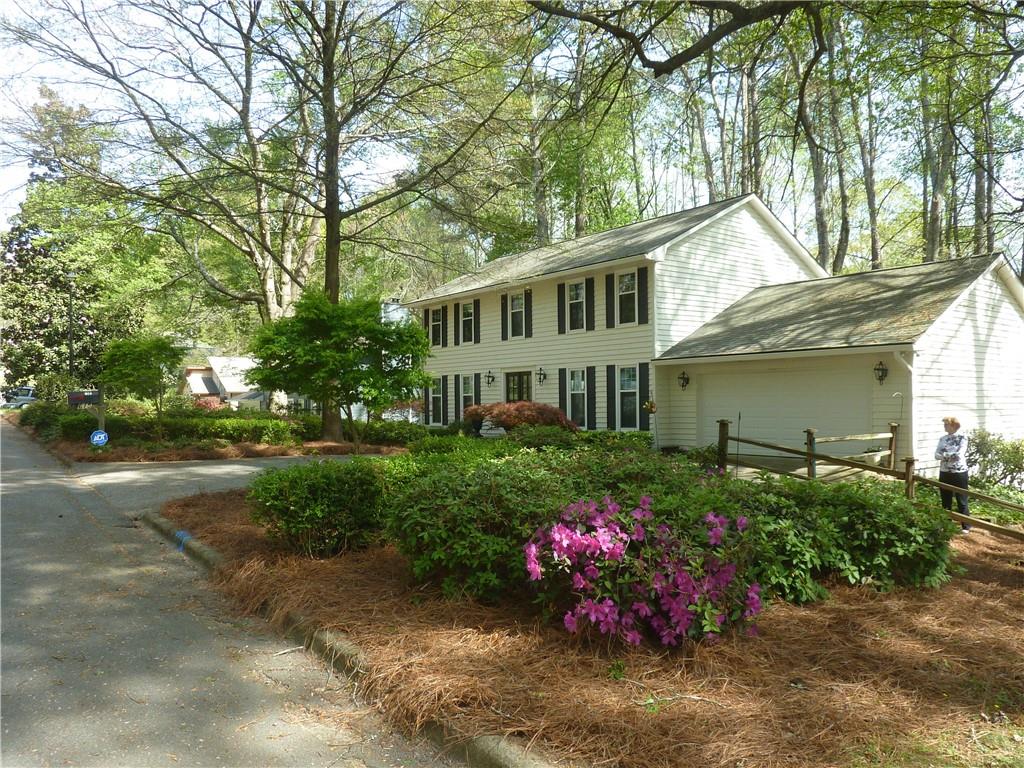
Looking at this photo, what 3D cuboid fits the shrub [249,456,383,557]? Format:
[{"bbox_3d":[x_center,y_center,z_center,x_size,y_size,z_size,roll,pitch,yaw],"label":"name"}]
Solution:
[{"bbox_3d":[-1.933,1.158,7.350,1.350,0.860,1.250,0,-1,0],"label":"shrub"}]

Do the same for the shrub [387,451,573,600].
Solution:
[{"bbox_3d":[-0.259,1.112,6.500,1.600,0.970,1.700,0,-1,0],"label":"shrub"}]

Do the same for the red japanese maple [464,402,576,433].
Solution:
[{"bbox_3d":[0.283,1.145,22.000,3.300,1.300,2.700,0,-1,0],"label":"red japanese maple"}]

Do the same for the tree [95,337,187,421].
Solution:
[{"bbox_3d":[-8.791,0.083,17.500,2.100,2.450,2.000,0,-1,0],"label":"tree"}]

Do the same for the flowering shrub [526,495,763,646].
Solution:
[{"bbox_3d":[0.914,1.169,5.100,1.600,0.880,1.200,0,-1,0],"label":"flowering shrub"}]

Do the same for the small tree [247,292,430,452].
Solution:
[{"bbox_3d":[-4.153,-0.287,17.700,4.300,3.850,4.100,0,-1,0],"label":"small tree"}]

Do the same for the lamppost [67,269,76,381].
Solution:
[{"bbox_3d":[-14.296,-1.217,24.000,0.320,4.900,0.320,0,-1,0],"label":"lamppost"}]

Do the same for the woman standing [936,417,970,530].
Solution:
[{"bbox_3d":[6.165,1.267,10.350,0.500,1.620,0.360,-2,-2,41],"label":"woman standing"}]

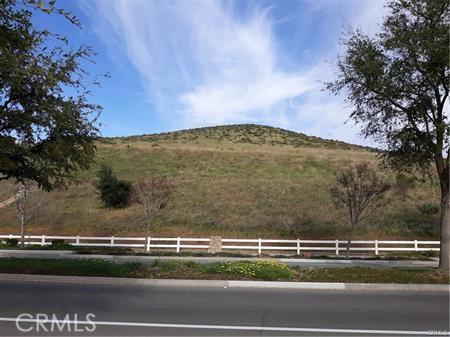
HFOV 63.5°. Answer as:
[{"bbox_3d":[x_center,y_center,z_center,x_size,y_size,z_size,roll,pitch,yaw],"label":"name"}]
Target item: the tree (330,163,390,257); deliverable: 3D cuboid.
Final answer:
[{"bbox_3d":[8.528,2.532,22.897,3.780,5.920,3.590,0,-10,0],"label":"tree"}]

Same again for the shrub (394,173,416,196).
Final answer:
[{"bbox_3d":[21.205,1.872,42.738,2.580,2.840,2.460,0,-10,0],"label":"shrub"}]

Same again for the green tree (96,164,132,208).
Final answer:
[{"bbox_3d":[-11.508,1.851,37.887,3.750,4.610,3.560,0,-10,0],"label":"green tree"}]

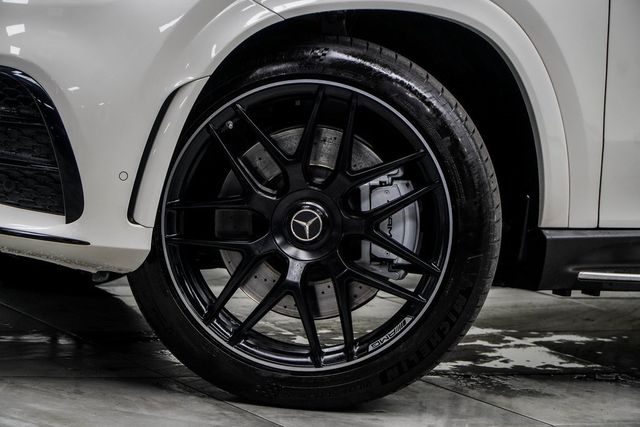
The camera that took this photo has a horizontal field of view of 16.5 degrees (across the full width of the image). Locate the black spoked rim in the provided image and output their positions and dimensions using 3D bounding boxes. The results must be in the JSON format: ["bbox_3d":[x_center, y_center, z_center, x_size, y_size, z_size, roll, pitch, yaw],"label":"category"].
[{"bbox_3d":[-0.013,0.016,4.589,0.590,0.590,0.245,0,4,7],"label":"black spoked rim"}]

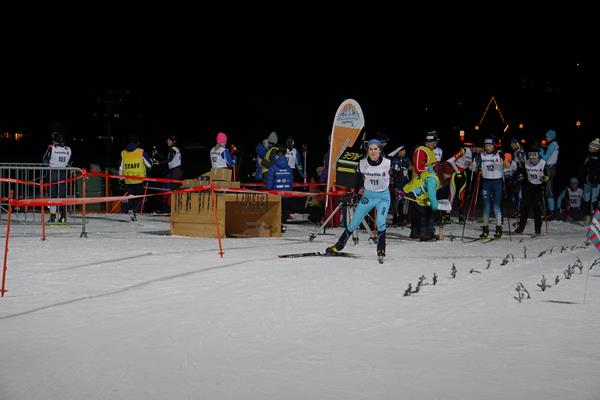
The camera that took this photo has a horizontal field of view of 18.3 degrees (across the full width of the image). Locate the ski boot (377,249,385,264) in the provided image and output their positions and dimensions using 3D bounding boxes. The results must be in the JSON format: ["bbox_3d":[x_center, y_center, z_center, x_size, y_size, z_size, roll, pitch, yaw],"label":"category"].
[{"bbox_3d":[1.044,0.739,24.200,0.105,0.180,0.270,0,2,-2],"label":"ski boot"}]

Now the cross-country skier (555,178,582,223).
[{"bbox_3d":[5.371,-0.036,37.188,0.520,0.900,0.700,0,2,7],"label":"cross-country skier"}]

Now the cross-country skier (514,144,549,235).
[{"bbox_3d":[3.795,-0.164,30.600,0.560,1.460,0.520,0,2,3],"label":"cross-country skier"}]

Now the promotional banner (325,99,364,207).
[{"bbox_3d":[0.720,-0.736,30.200,0.650,1.820,0.080,0,2,0],"label":"promotional banner"}]

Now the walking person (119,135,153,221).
[{"bbox_3d":[-3.235,-0.422,36.678,0.620,1.700,0.500,0,2,6],"label":"walking person"}]

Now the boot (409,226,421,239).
[{"bbox_3d":[1.821,0.510,29.300,0.270,0.200,0.130,1,2,24],"label":"boot"}]

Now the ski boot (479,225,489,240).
[{"bbox_3d":[2.900,0.498,29.497,0.110,0.220,0.280,0,2,18],"label":"ski boot"}]

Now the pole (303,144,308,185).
[{"bbox_3d":[0.106,-0.279,35.981,0.080,1.450,0.080,0,2,0],"label":"pole"}]

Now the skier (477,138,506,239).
[{"bbox_3d":[3.016,-0.181,29.400,0.480,1.570,0.420,0,2,9],"label":"skier"}]

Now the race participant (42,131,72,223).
[{"bbox_3d":[-4.677,-0.429,35.977,0.560,1.750,0.420,0,2,-18],"label":"race participant"}]

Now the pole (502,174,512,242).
[{"bbox_3d":[3.215,0.062,28.960,0.070,1.229,0.090,-8,-20,11],"label":"pole"}]

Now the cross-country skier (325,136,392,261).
[{"bbox_3d":[0.770,-0.007,25.000,0.880,1.600,0.650,0,2,2],"label":"cross-country skier"}]

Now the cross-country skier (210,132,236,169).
[{"bbox_3d":[-1.414,-0.416,34.500,0.500,1.660,0.450,1,2,37],"label":"cross-country skier"}]

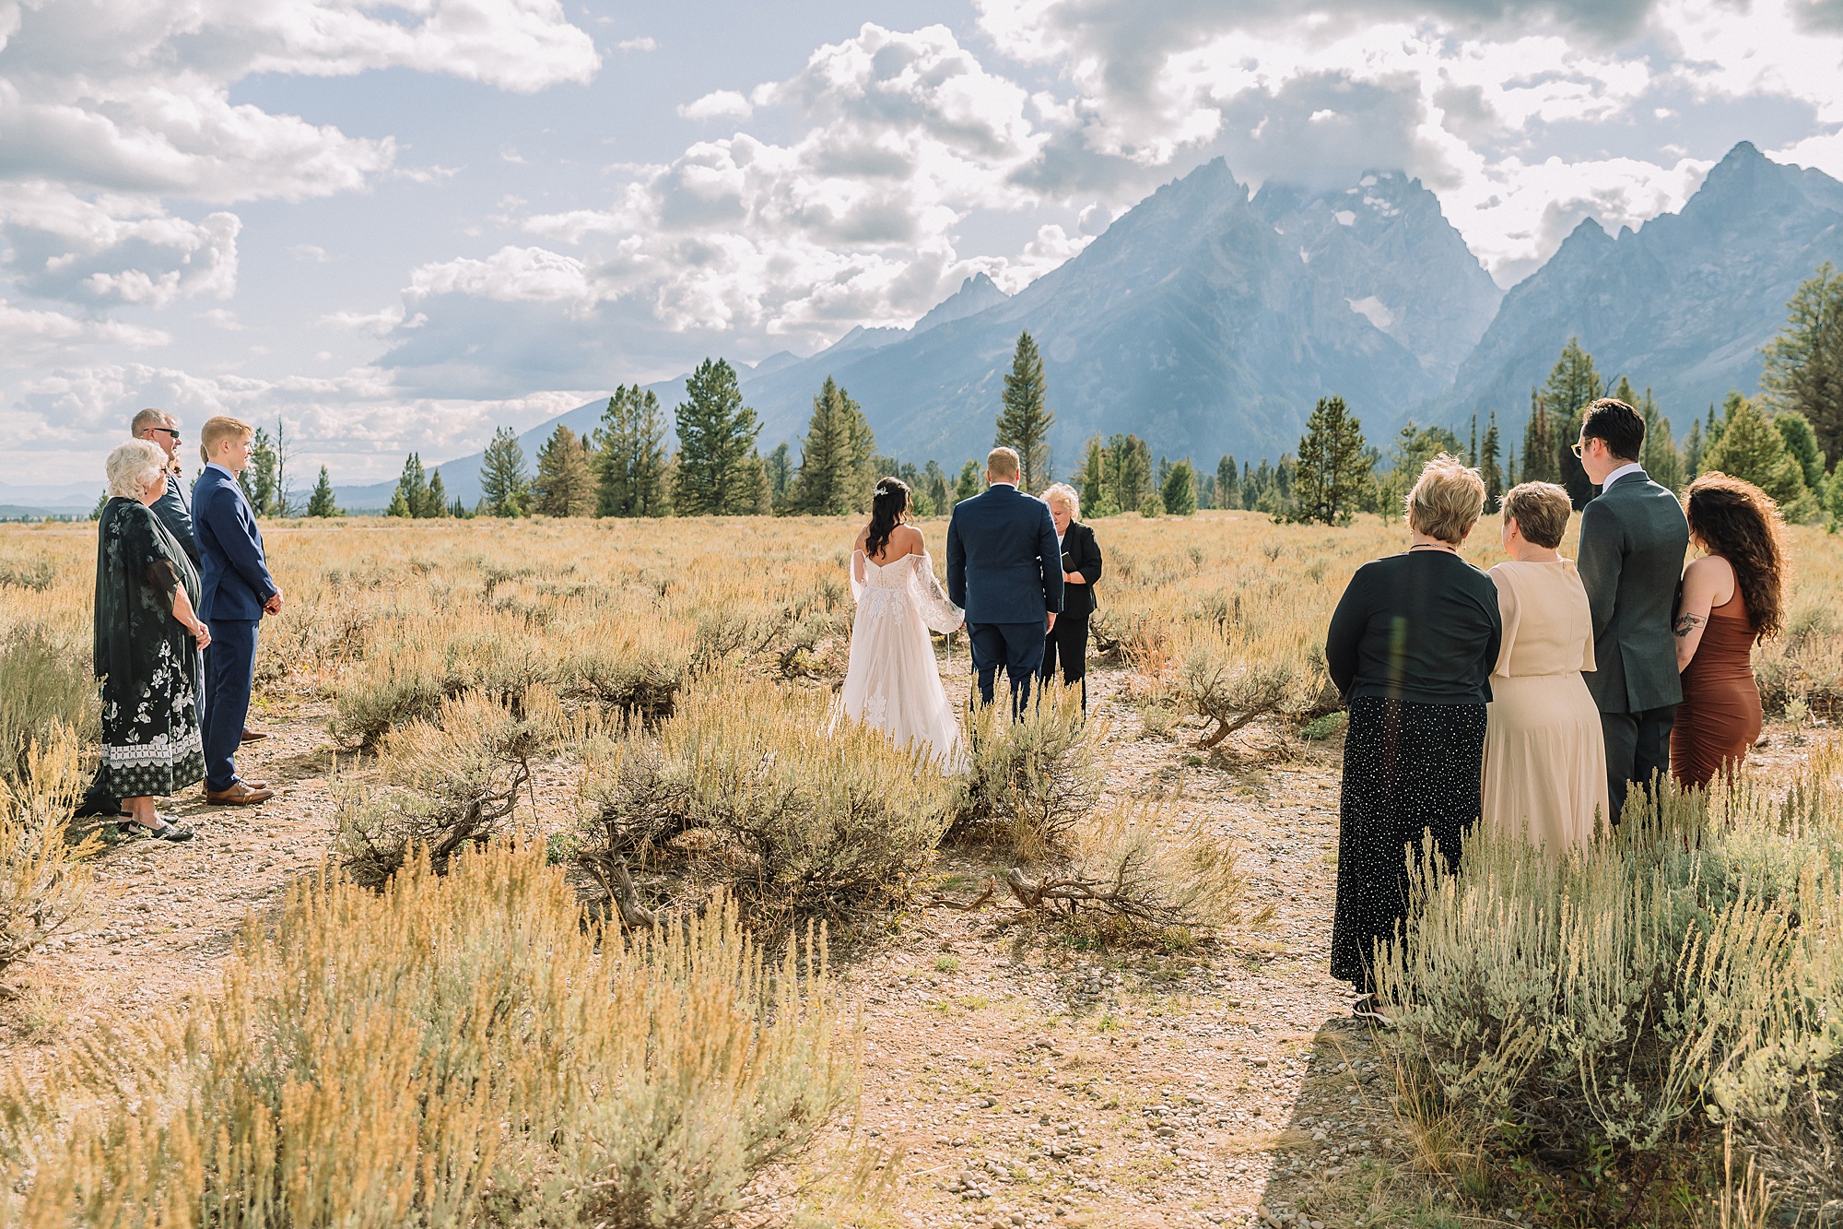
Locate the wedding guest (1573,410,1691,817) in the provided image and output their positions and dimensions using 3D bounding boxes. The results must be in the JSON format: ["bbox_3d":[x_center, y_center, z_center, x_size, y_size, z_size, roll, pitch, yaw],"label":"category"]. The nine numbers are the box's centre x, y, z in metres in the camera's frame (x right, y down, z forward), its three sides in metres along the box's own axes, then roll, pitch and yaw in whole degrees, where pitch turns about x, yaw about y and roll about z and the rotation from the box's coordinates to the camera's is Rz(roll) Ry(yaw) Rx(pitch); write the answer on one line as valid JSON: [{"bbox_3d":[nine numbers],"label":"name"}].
[{"bbox_3d":[2.391,0.201,6.074,0.470,1.857,0.330,-1,4,-22],"label":"wedding guest"}]

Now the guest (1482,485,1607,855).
[{"bbox_3d":[1.998,0.361,5.783,0.460,1.574,0.350,-1,4,-18],"label":"guest"}]

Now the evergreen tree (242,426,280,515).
[{"bbox_3d":[-55.227,-11.903,149.552,3.125,7.454,3.125,0,3,0],"label":"evergreen tree"}]

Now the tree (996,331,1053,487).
[{"bbox_3d":[7.757,-14.489,135.000,4.557,13.783,4.329,0,3,0],"label":"tree"}]

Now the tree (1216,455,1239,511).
[{"bbox_3d":[36.717,-15.815,215.000,2.765,6.741,2.626,0,3,0],"label":"tree"}]

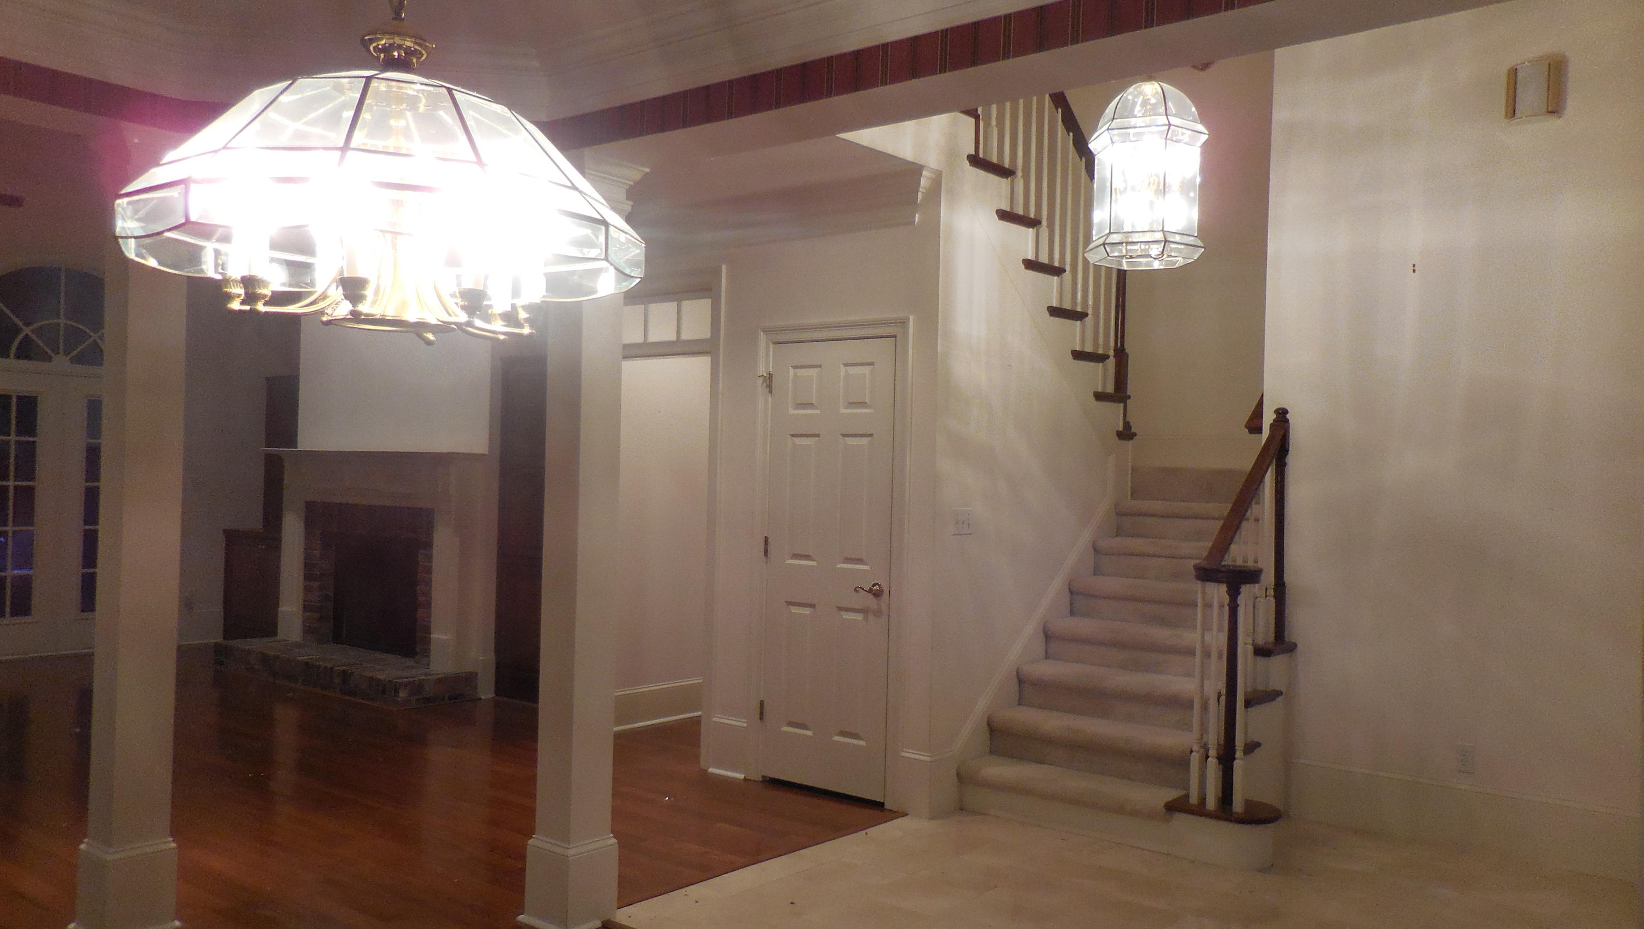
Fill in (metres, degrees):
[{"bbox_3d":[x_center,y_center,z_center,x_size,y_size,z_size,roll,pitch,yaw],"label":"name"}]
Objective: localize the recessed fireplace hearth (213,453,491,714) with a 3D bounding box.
[{"bbox_3d":[-3.220,0.699,8.143,2.340,1.580,0.720,0,-2,38],"label":"recessed fireplace hearth"}]

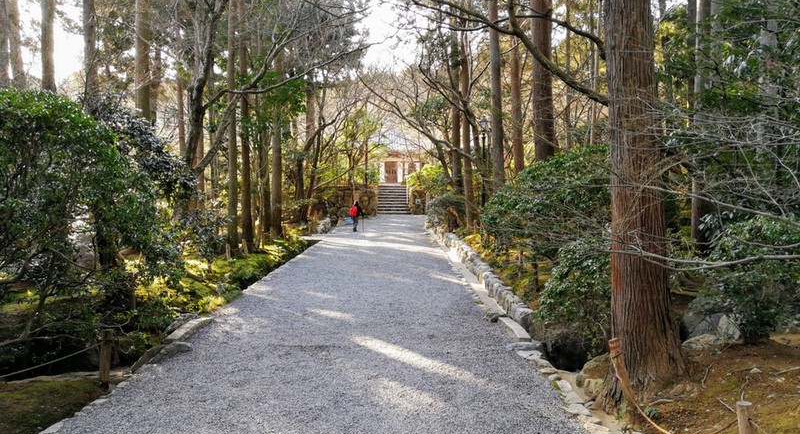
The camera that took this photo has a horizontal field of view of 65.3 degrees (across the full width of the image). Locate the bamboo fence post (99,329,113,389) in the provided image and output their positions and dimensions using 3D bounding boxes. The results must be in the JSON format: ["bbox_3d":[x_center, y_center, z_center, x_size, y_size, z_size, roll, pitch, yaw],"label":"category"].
[{"bbox_3d":[-2.661,1.288,5.650,0.100,0.530,0.100,4,2,0],"label":"bamboo fence post"}]

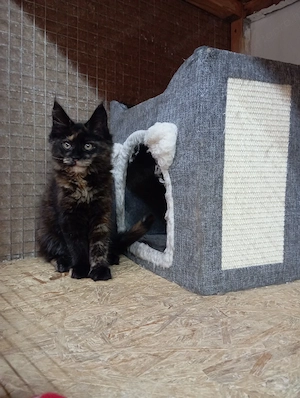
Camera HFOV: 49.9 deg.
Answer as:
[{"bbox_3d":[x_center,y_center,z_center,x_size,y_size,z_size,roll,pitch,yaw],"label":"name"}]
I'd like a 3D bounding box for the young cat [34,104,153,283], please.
[{"bbox_3d":[-0.102,-0.021,0.652,0.230,0.320,0.205,0,5,-21],"label":"young cat"}]

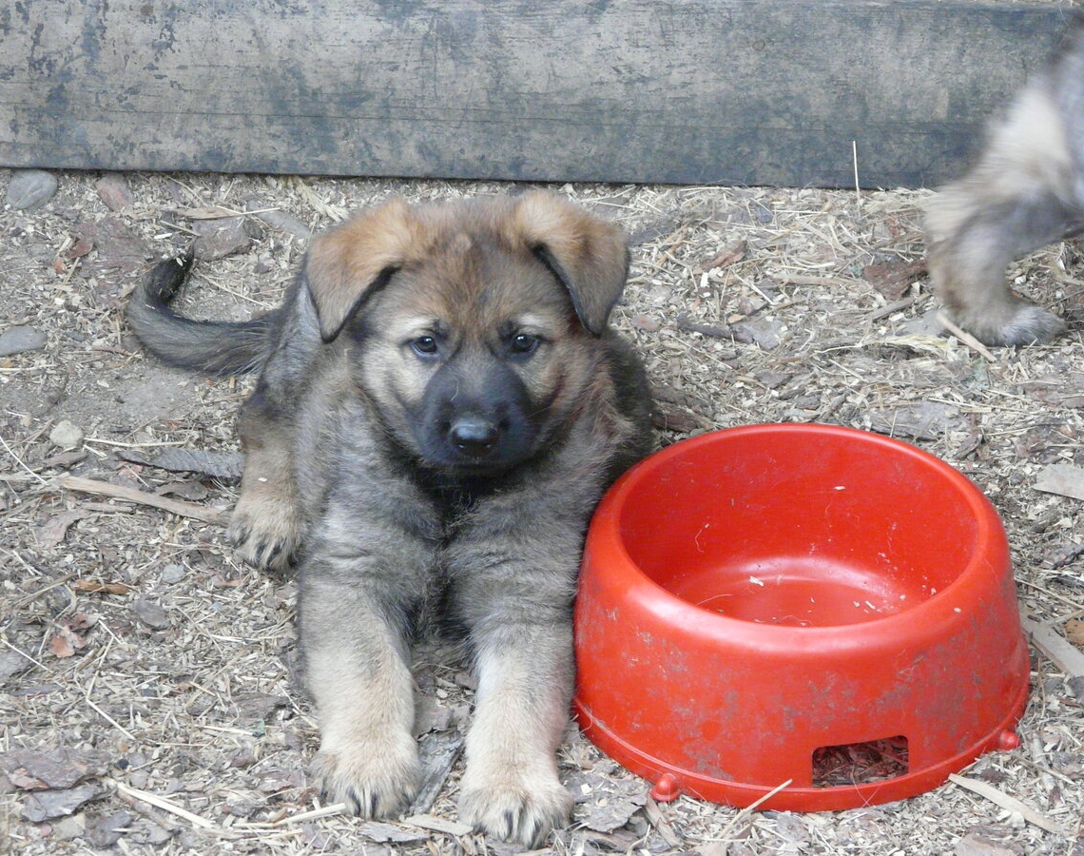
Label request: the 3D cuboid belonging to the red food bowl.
[{"bbox_3d":[0.146,0.096,2.876,0.255,0.109,0.255,0,31,0],"label":"red food bowl"}]

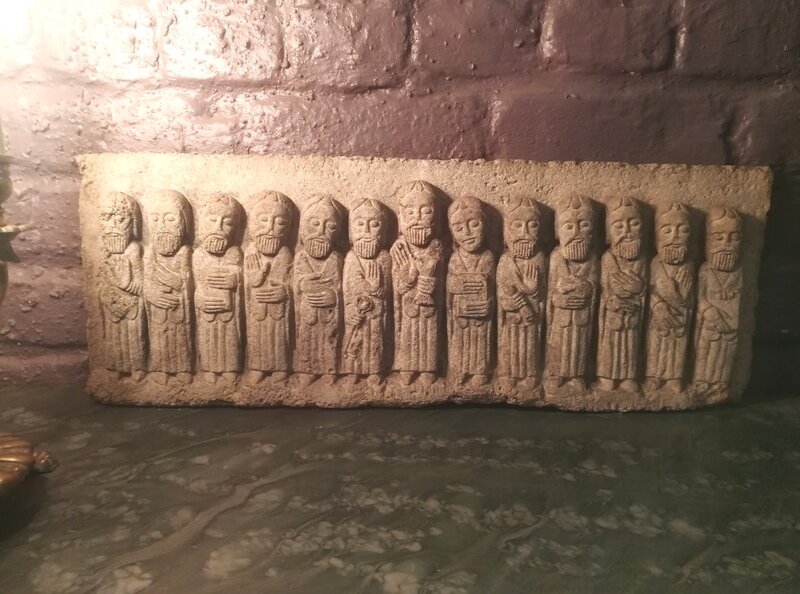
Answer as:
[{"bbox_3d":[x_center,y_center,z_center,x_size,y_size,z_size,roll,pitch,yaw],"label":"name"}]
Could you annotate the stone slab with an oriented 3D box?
[{"bbox_3d":[0.019,-0.009,0.524,0.572,0.208,0.045,1,9,0],"label":"stone slab"}]

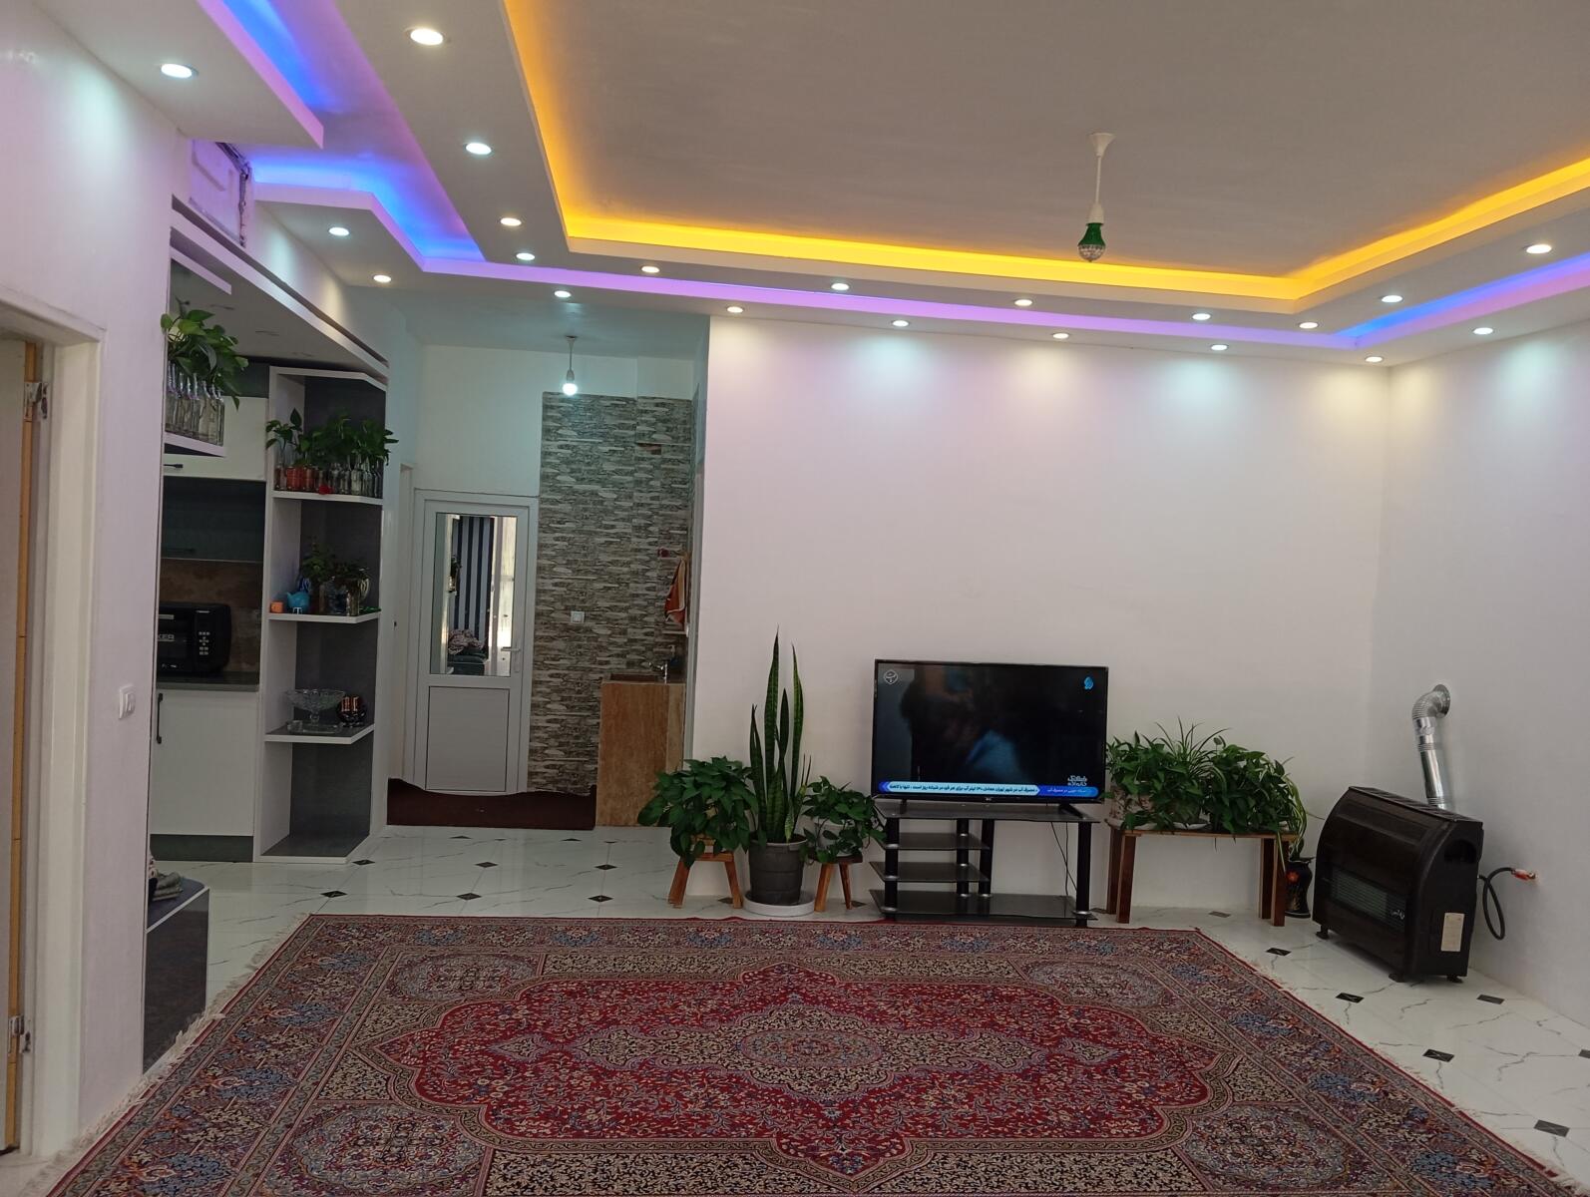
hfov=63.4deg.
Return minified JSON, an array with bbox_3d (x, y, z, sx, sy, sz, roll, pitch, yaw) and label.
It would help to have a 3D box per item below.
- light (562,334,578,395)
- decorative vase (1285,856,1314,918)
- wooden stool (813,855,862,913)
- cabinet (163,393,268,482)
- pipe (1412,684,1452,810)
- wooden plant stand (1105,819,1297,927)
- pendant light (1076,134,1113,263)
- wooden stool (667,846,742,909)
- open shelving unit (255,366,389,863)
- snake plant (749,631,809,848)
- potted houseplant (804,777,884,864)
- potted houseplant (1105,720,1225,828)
[{"bbox_3d":[-1.292,-1.329,7.404,0.085,0.350,0.085,3,2,-6],"label":"light"},{"bbox_3d":[2.506,1.429,6.430,0.135,0.300,0.135,3,2,-7],"label":"decorative vase"},{"bbox_3d":[0.191,1.335,6.055,0.225,0.245,0.220,3,2,-6],"label":"wooden stool"},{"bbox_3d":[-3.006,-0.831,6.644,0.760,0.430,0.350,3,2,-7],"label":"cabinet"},{"bbox_3d":[2.904,0.670,5.844,0.185,0.545,0.290,3,2,-6],"label":"pipe"},{"bbox_3d":[1.926,1.319,6.197,0.850,0.445,0.260,3,2,-6],"label":"wooden plant stand"},{"bbox_3d":[0.910,-1.211,3.894,0.087,0.387,0.087,3,2,-7],"label":"pendant light"},{"bbox_3d":[-0.421,1.295,6.014,0.345,0.265,0.210,3,2,-6],"label":"wooden stool"},{"bbox_3d":[-2.418,0.086,6.609,0.450,2.430,0.600,3,2,-7],"label":"open shelving unit"},{"bbox_3d":[-0.076,0.685,6.014,0.270,1.070,0.270,3,2,-7],"label":"snake plant"},{"bbox_3d":[0.221,1.035,6.025,0.350,0.410,0.320,3,2,-6],"label":"potted houseplant"},{"bbox_3d":[1.771,0.850,6.181,0.550,0.530,0.380,3,2,-7],"label":"potted houseplant"}]

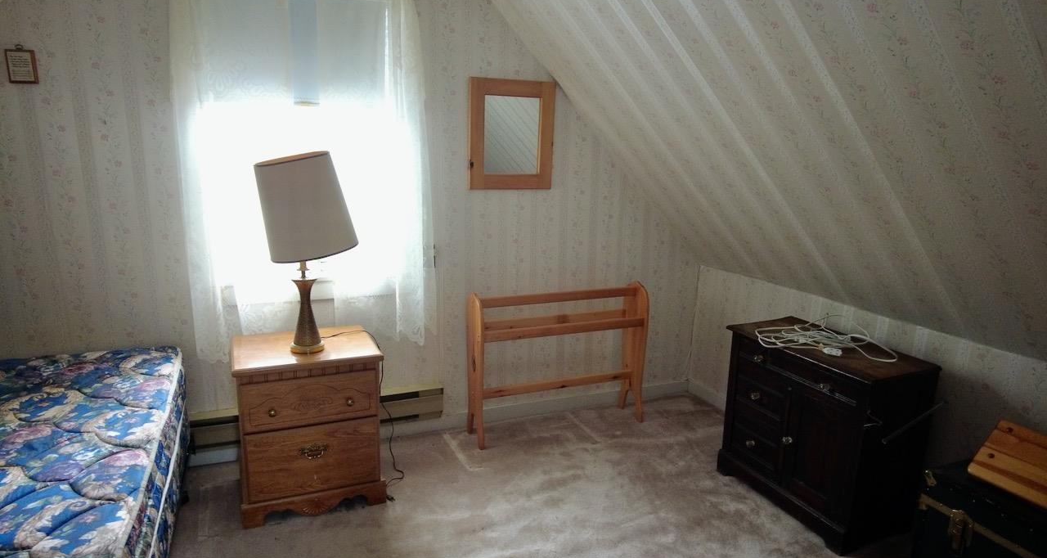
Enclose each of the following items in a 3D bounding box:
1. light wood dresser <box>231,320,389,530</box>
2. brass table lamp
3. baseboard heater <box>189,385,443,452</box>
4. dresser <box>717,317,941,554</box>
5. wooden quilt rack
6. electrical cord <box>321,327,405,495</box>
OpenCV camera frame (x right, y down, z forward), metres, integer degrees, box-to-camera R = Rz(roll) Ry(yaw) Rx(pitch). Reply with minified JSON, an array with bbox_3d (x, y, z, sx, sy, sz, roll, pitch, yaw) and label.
[{"bbox_3d":[-0.909,0.592,2.581,0.551,0.638,0.461,-4,13,-24],"label":"light wood dresser"},{"bbox_3d":[-0.847,-0.102,2.410,0.365,0.794,0.343,-3,12,-21],"label":"brass table lamp"},{"bbox_3d":[-0.989,0.669,2.913,1.224,0.166,0.074,-3,12,-21],"label":"baseboard heater"},{"bbox_3d":[1.233,0.611,2.552,0.407,0.686,0.708,-4,13,-23],"label":"dresser"},{"bbox_3d":[0.187,0.419,3.175,0.937,0.778,0.210,-3,12,-21],"label":"wooden quilt rack"},{"bbox_3d":[-0.697,0.571,2.666,0.307,0.643,0.315,-3,12,-21],"label":"electrical cord"}]

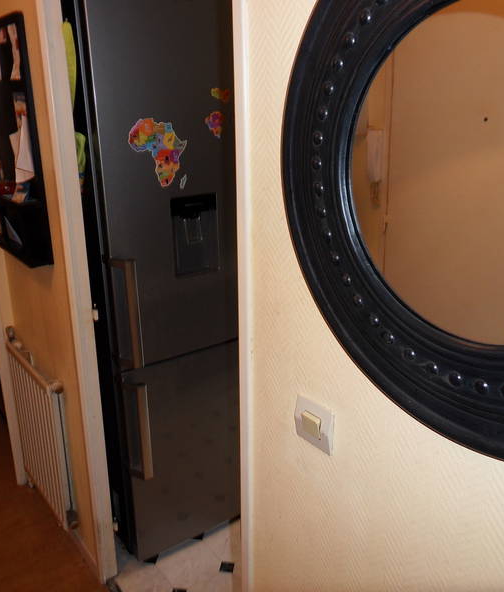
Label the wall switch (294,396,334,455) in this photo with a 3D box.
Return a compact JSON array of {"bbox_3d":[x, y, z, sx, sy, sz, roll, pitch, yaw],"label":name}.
[{"bbox_3d":[0.099,0.210,0.892,0.015,0.080,0.081,-14,21,-36],"label":"wall switch"}]

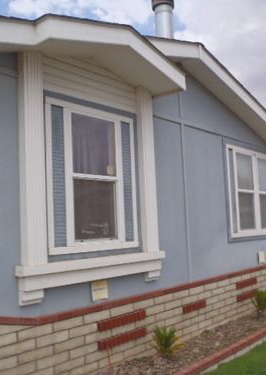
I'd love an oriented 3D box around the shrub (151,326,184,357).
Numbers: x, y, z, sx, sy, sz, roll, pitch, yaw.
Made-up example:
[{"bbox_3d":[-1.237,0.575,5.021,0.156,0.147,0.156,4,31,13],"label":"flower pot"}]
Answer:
[{"bbox_3d":[0.424,1.893,4.970,0.400,0.370,0.400,-2,-6,0],"label":"shrub"}]

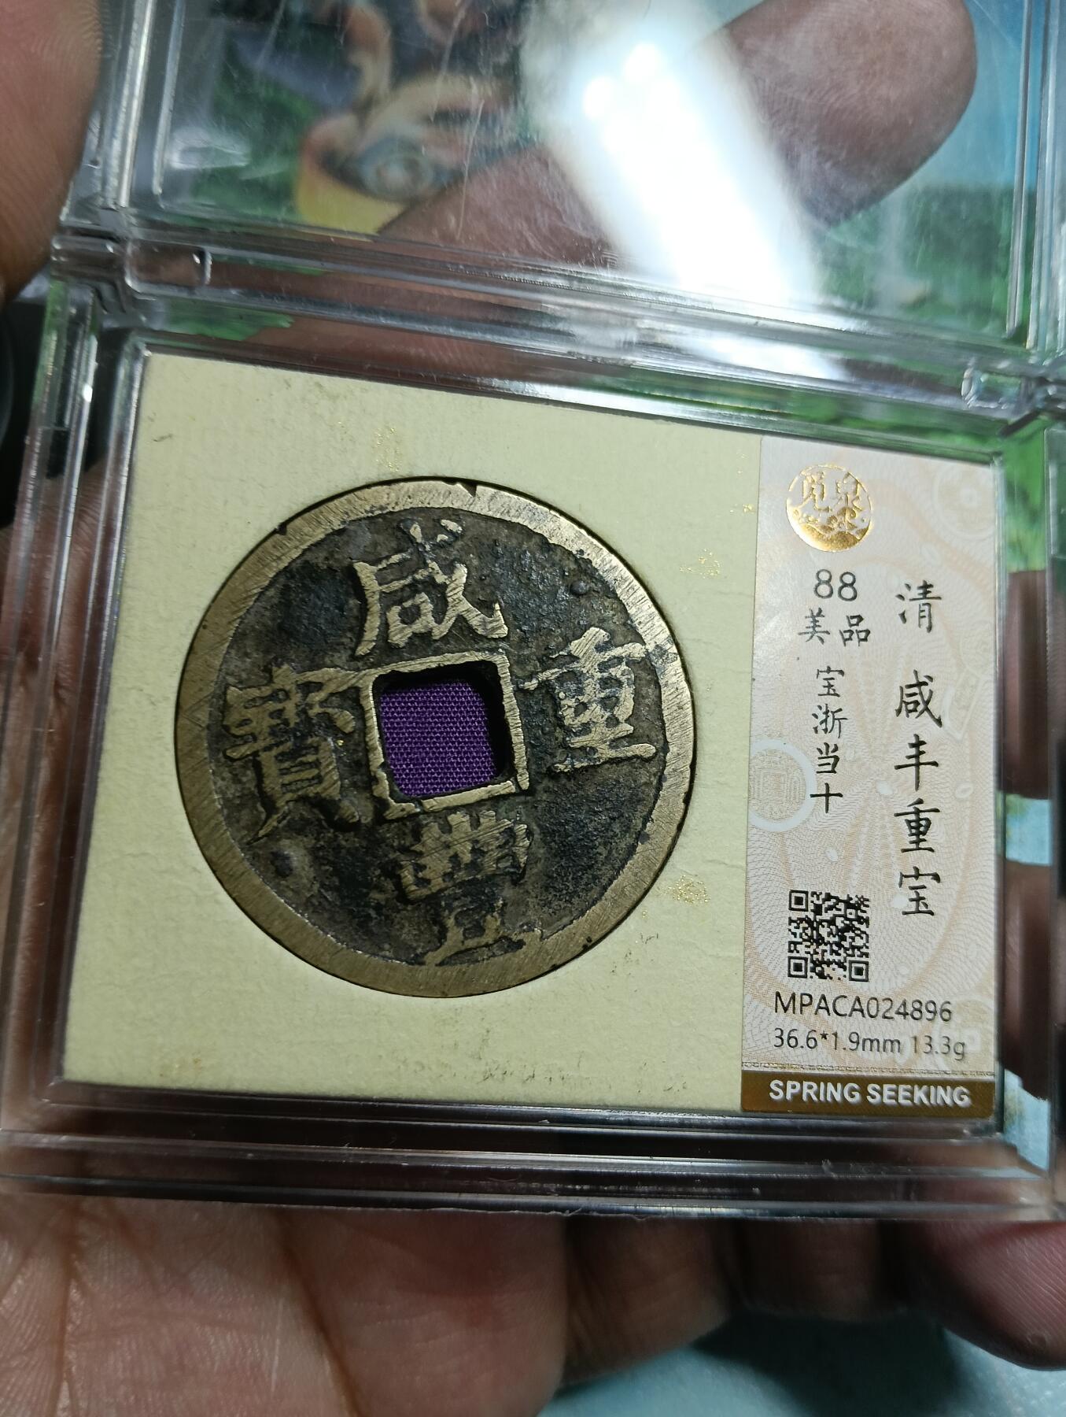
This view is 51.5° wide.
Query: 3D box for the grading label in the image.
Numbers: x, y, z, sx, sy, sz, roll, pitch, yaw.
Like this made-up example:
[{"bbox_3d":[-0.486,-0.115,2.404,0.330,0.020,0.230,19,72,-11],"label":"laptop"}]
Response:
[{"bbox_3d":[0.026,0.004,0.083,0.019,0.001,0.050,5,82,-8],"label":"grading label"}]

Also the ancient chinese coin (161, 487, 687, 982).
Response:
[{"bbox_3d":[-0.006,0.002,0.079,0.037,0.002,0.037,-7,84,-10],"label":"ancient chinese coin"}]

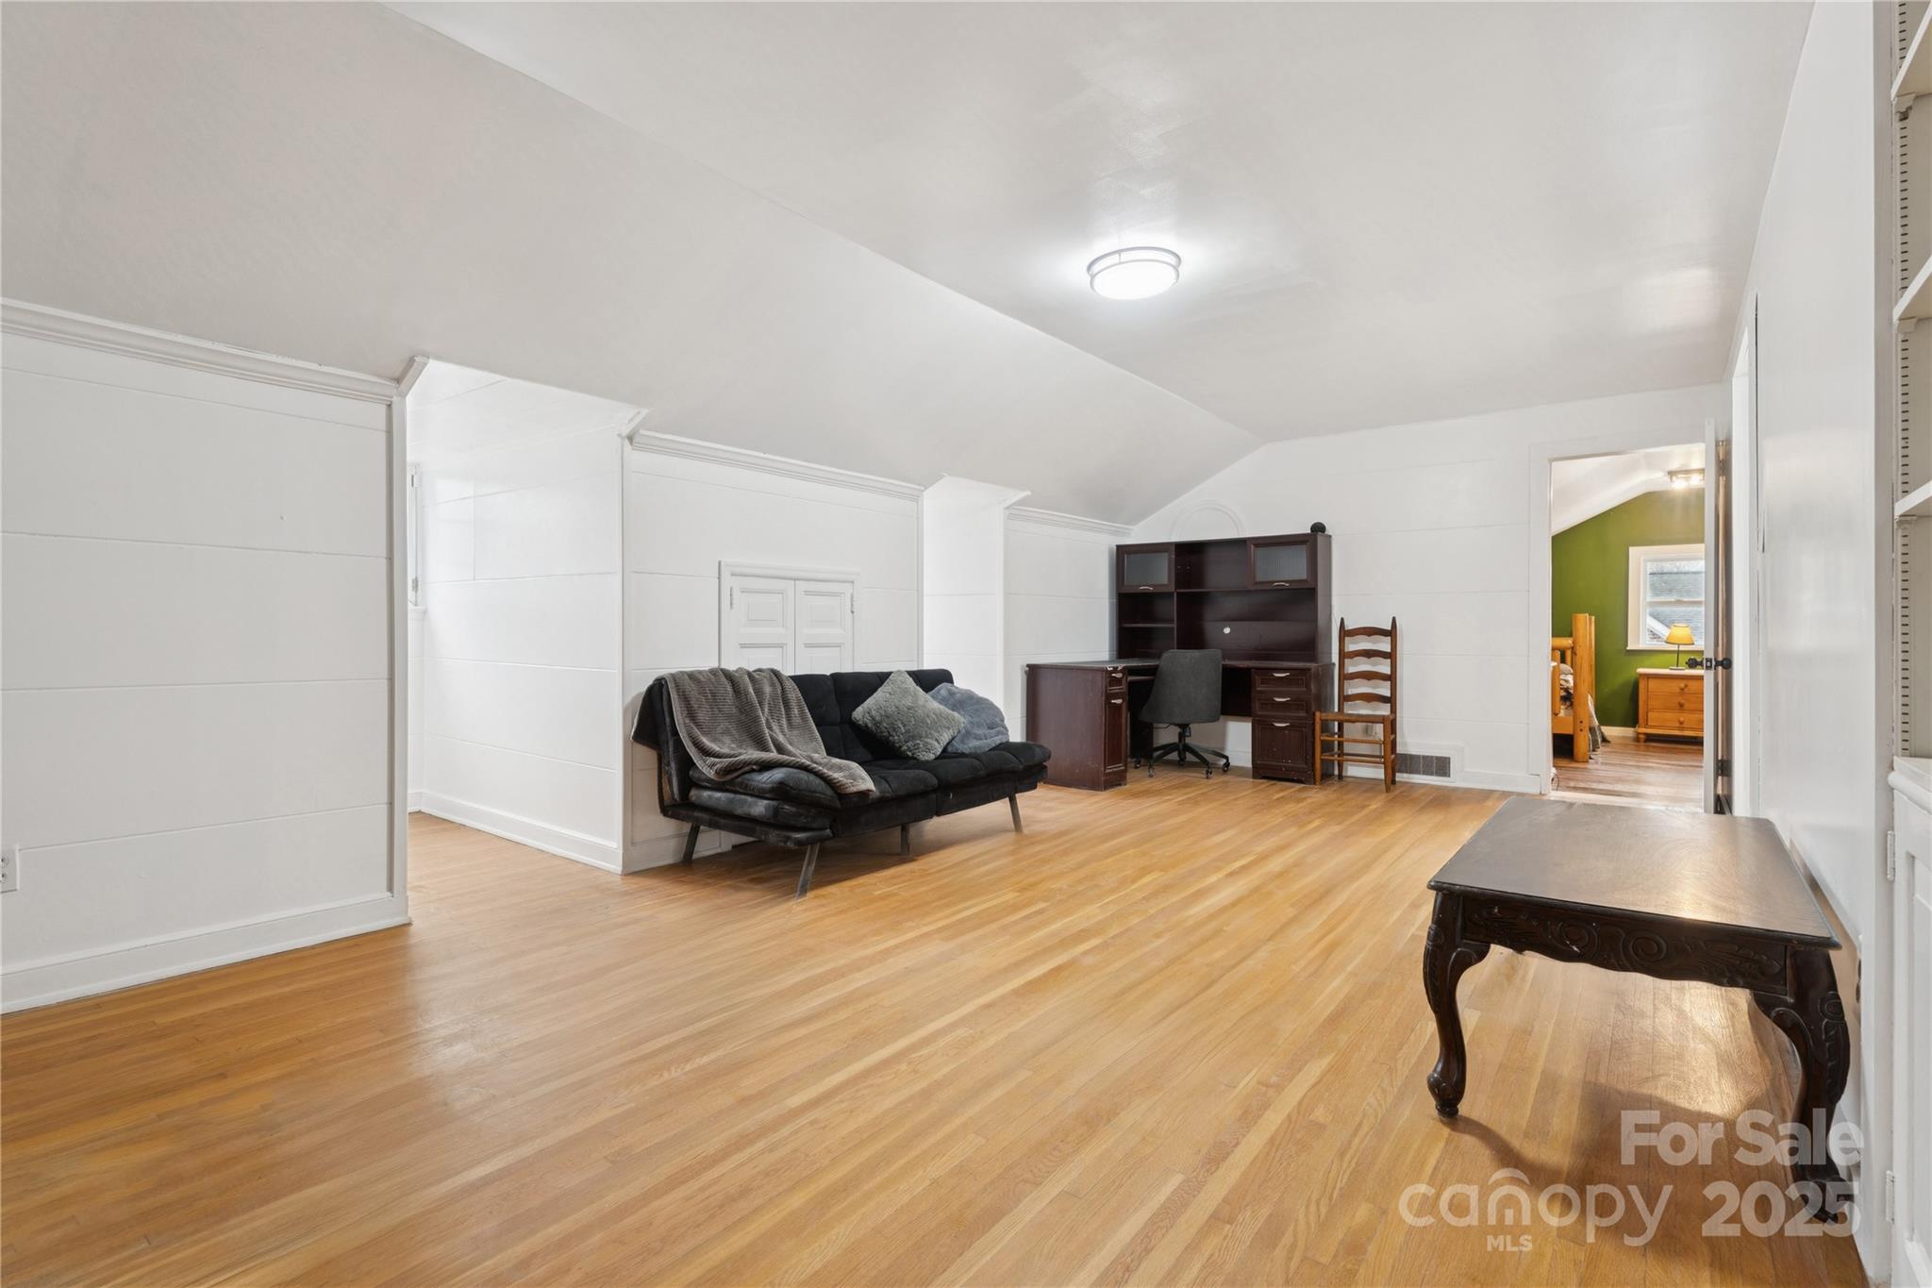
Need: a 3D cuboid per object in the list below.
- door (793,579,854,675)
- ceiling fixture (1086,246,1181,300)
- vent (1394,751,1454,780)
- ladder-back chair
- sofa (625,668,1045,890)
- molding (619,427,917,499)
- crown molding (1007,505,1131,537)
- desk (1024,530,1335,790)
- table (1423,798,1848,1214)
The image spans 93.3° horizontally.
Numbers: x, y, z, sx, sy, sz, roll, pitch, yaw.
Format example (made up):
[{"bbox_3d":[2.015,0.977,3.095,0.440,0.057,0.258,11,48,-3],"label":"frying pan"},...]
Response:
[{"bbox_3d":[-0.709,0.292,4.547,0.035,1.198,0.395,0,0,38],"label":"door"},{"bbox_3d":[0.633,-1.405,3.450,0.360,0.078,0.360,0,0,0],"label":"ceiling fixture"},{"bbox_3d":[2.989,0.802,5.994,0.355,0.145,0.025,0,0,38],"label":"vent"},{"bbox_3d":[2.564,0.371,5.913,0.470,1.088,0.450,0,0,38],"label":"ladder-back chair"},{"bbox_3d":[-0.448,0.527,4.141,0.865,0.792,1.820,0,0,38],"label":"sofa"},{"bbox_3d":[-0.805,-0.825,4.397,0.065,0.083,1.825,0,0,38],"label":"molding"},{"bbox_3d":[0.785,-0.861,6.552,0.065,0.090,1.750,0,0,38],"label":"crown molding"},{"bbox_3d":[1.479,0.090,6.202,1.550,1.652,1.520,0,0,38],"label":"desk"},{"bbox_3d":[1.508,0.696,2.088,0.606,0.459,1.235,0,0,38],"label":"table"}]

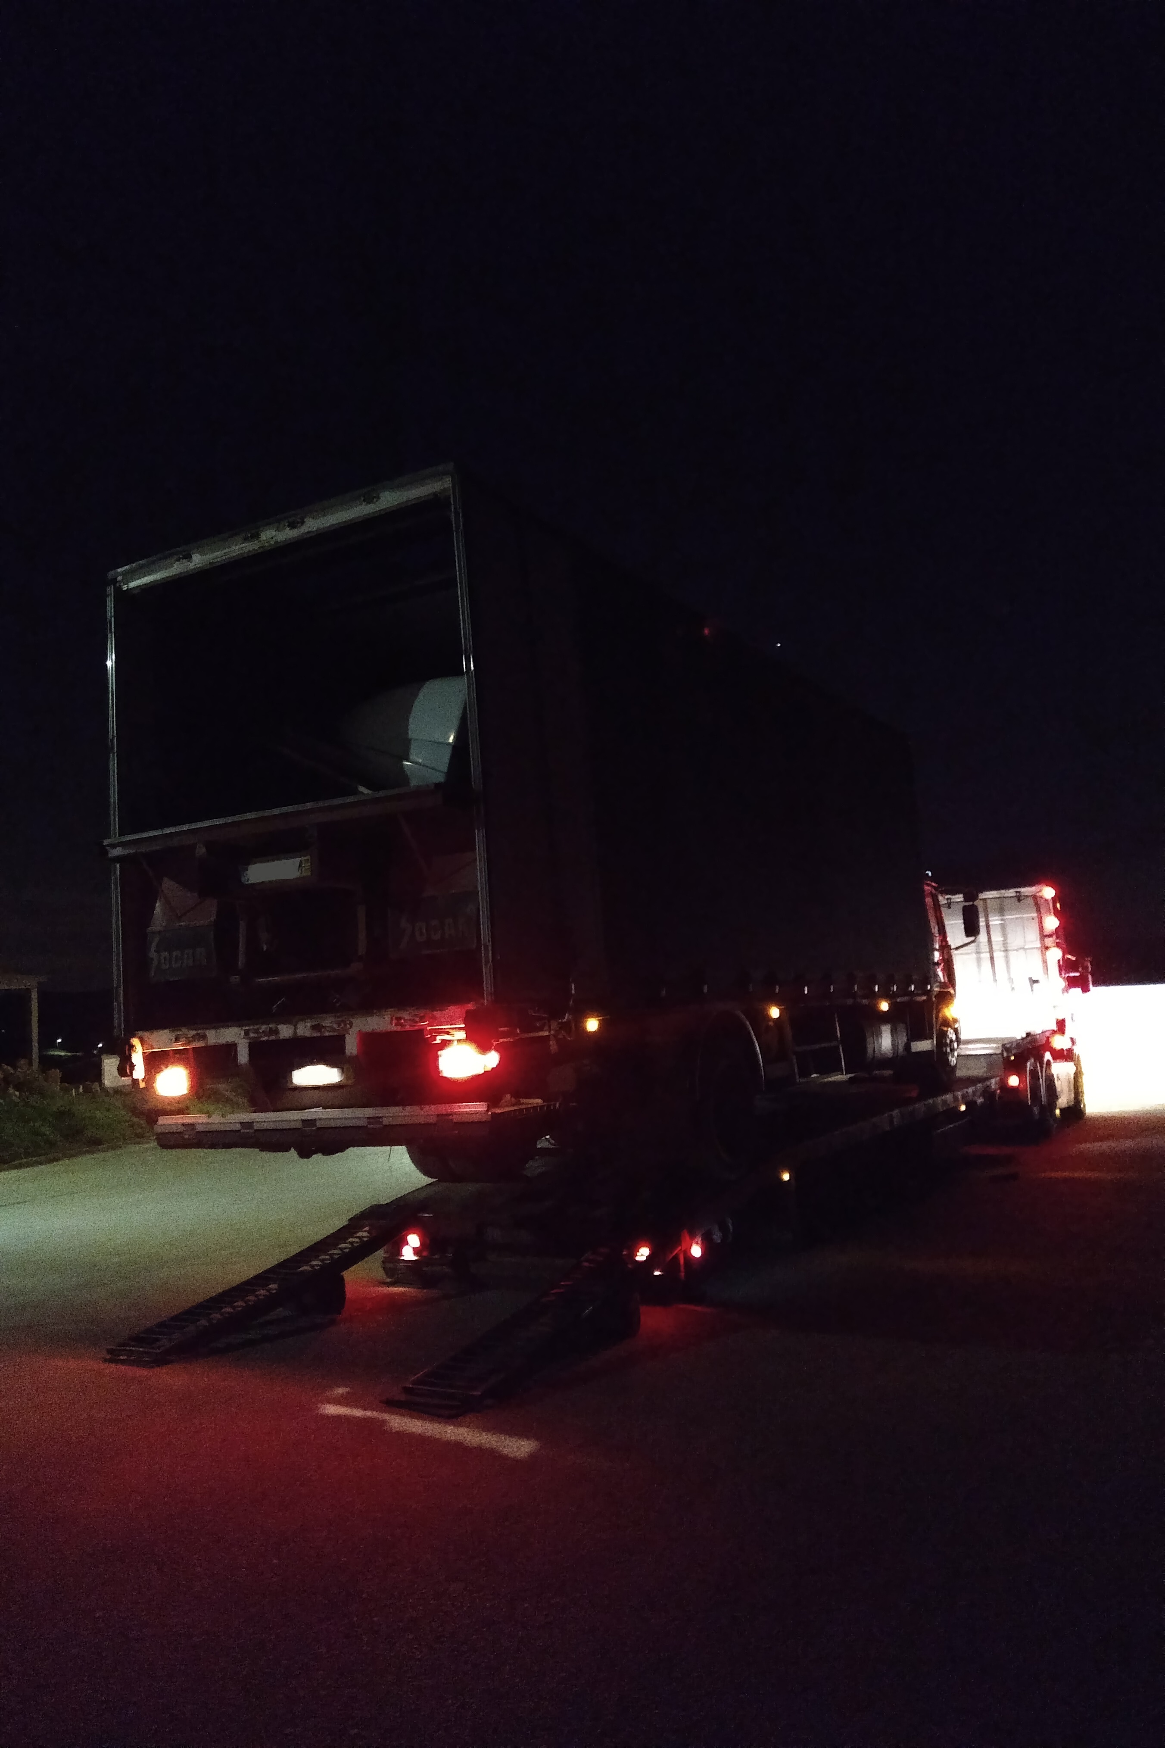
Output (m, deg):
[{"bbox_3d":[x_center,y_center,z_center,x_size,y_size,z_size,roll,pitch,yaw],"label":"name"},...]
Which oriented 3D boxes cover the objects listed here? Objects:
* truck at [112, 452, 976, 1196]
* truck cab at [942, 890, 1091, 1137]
[{"bbox_3d":[0.843,0.393,10.158,2.578,3.705,9.440,-8,-9,30],"label":"truck"},{"bbox_3d":[6.082,2.039,18.738,2.578,3.593,6.090,-8,-10,30],"label":"truck cab"}]

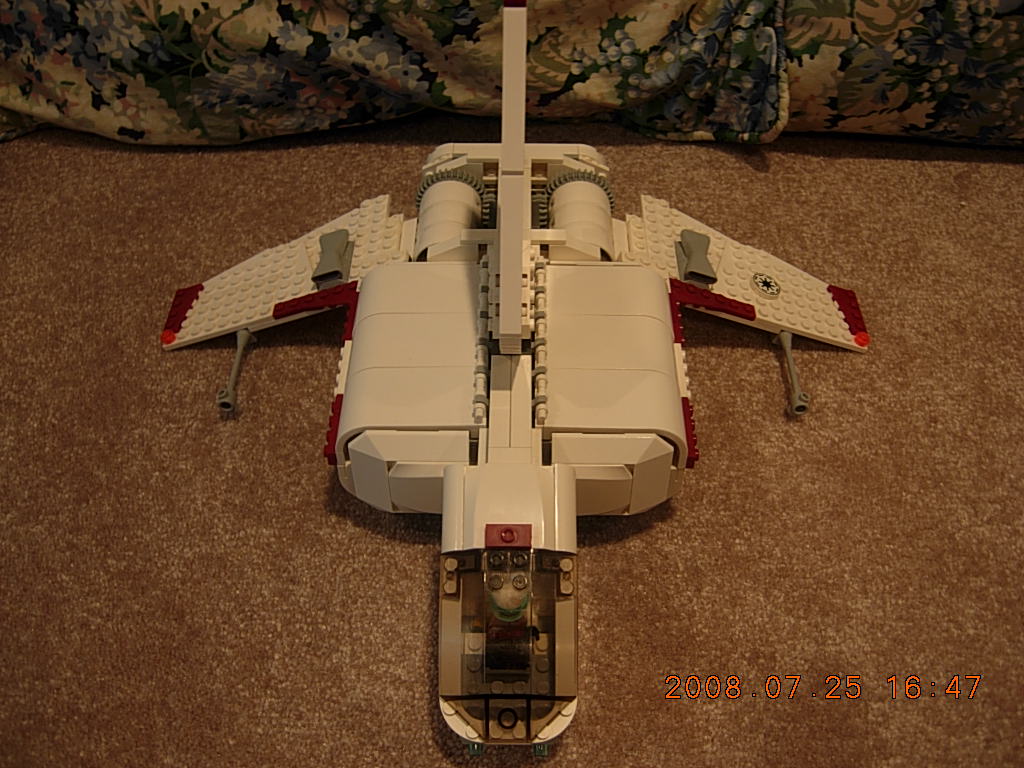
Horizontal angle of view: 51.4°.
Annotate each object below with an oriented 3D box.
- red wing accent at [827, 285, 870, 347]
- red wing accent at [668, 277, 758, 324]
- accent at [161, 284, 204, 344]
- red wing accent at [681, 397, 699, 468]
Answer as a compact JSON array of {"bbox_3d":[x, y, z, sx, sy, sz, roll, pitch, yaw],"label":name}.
[{"bbox_3d":[0.173,-0.035,0.545,0.016,0.005,0.040,15,45,-14],"label":"red wing accent"},{"bbox_3d":[0.097,-0.038,0.514,0.047,0.005,0.016,15,45,-14],"label":"red wing accent"},{"bbox_3d":[-0.171,-0.036,0.549,0.016,0.005,0.040,-15,45,16],"label":"accent"},{"bbox_3d":[0.073,0.020,0.440,0.005,0.008,0.032,0,48,1],"label":"red wing accent"}]

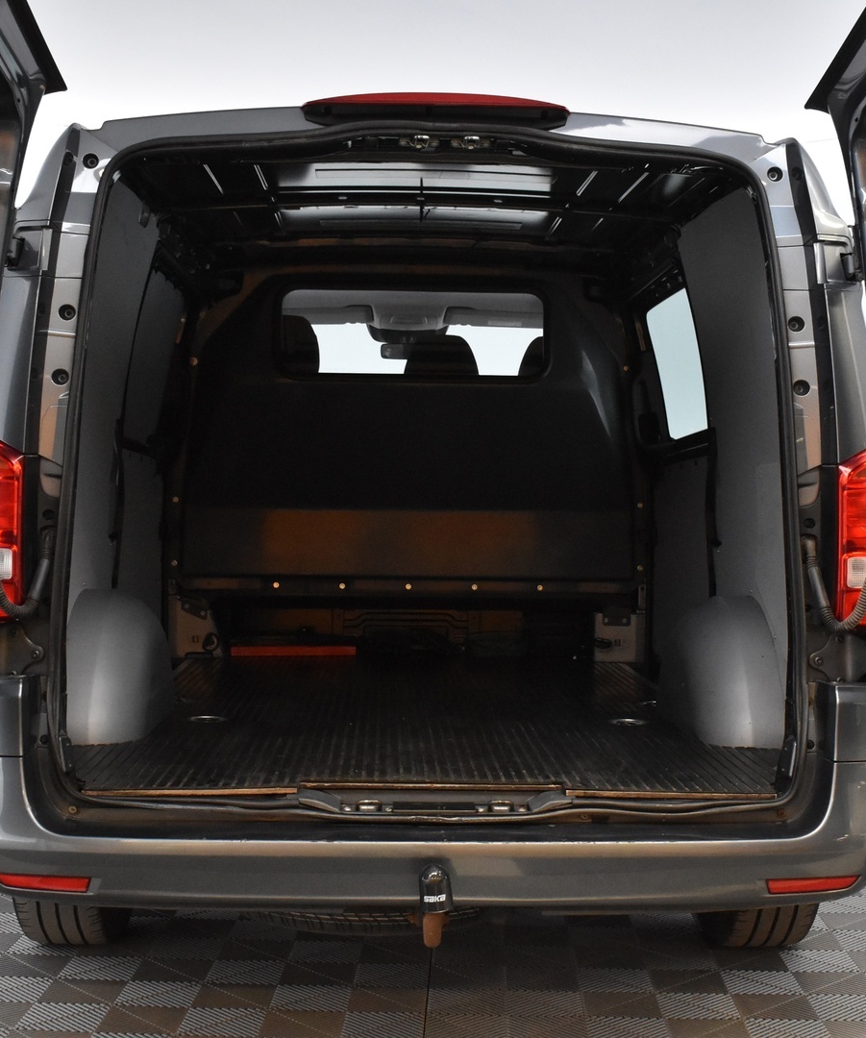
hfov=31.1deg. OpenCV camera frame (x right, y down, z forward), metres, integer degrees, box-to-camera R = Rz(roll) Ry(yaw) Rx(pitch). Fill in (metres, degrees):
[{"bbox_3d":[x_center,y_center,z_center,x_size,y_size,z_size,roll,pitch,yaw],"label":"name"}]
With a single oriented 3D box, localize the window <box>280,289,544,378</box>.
[{"bbox_3d":[-0.070,-0.608,5.100,0.870,0.290,0.040,1,1,-2],"label":"window"}]

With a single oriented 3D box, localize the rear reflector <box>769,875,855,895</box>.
[{"bbox_3d":[0.685,0.663,2.810,0.172,0.034,0.035,0,1,-18],"label":"rear reflector"}]

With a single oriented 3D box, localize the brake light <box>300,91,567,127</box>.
[{"bbox_3d":[0.005,-0.798,3.030,0.515,0.058,0.085,1,1,-2],"label":"brake light"}]

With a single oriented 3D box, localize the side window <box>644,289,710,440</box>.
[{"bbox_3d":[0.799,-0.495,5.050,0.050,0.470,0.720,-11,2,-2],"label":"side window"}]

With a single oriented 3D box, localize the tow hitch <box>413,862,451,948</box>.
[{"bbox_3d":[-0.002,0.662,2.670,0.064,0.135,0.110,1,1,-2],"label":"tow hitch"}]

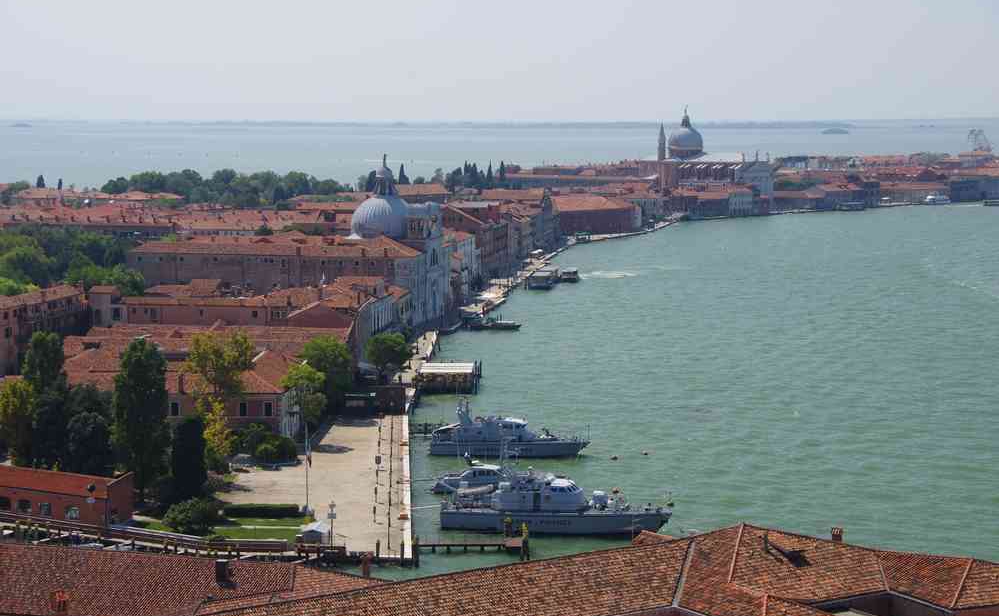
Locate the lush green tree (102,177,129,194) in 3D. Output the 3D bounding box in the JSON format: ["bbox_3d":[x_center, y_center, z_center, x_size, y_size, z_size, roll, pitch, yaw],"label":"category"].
[{"bbox_3d":[-184.871,-54.014,999.295,13.500,17.300,13.000,0,5,0],"label":"lush green tree"}]

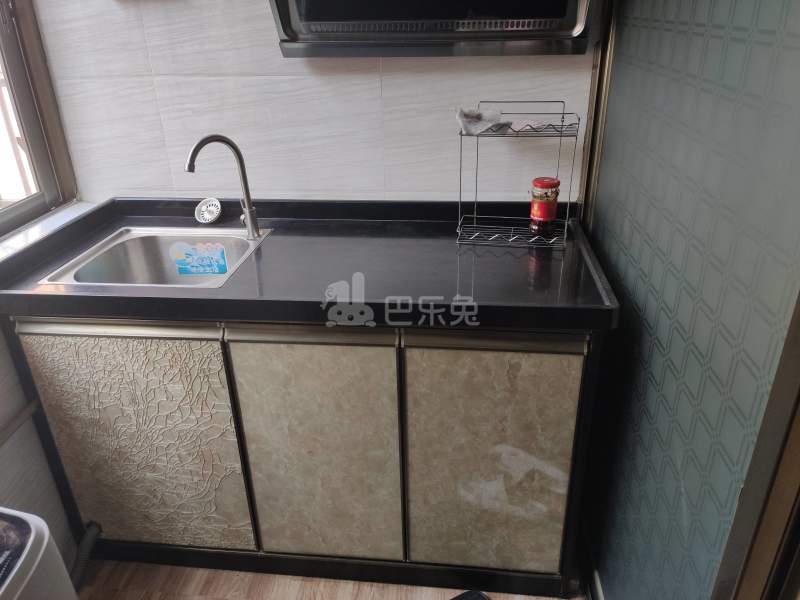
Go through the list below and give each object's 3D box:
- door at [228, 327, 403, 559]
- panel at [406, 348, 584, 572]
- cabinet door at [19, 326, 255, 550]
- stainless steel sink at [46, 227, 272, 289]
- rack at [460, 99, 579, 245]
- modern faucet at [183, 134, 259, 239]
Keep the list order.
[{"bbox_3d":[-0.178,0.350,1.395,0.363,0.657,0.020,1,26,6],"label":"door"},{"bbox_3d":[0.201,0.379,1.362,0.364,0.617,0.020,1,26,6],"label":"panel"},{"bbox_3d":[-0.606,0.356,1.450,0.463,0.619,0.020,1,26,6],"label":"cabinet door"},{"bbox_3d":[-0.567,-0.033,1.502,0.430,0.180,0.380,1,26,6],"label":"stainless steel sink"},{"bbox_3d":[0.280,-0.302,1.439,0.265,0.322,0.135,3,26,10],"label":"rack"},{"bbox_3d":[-0.434,-0.266,1.465,0.165,0.272,0.055,-23,33,-38],"label":"modern faucet"}]

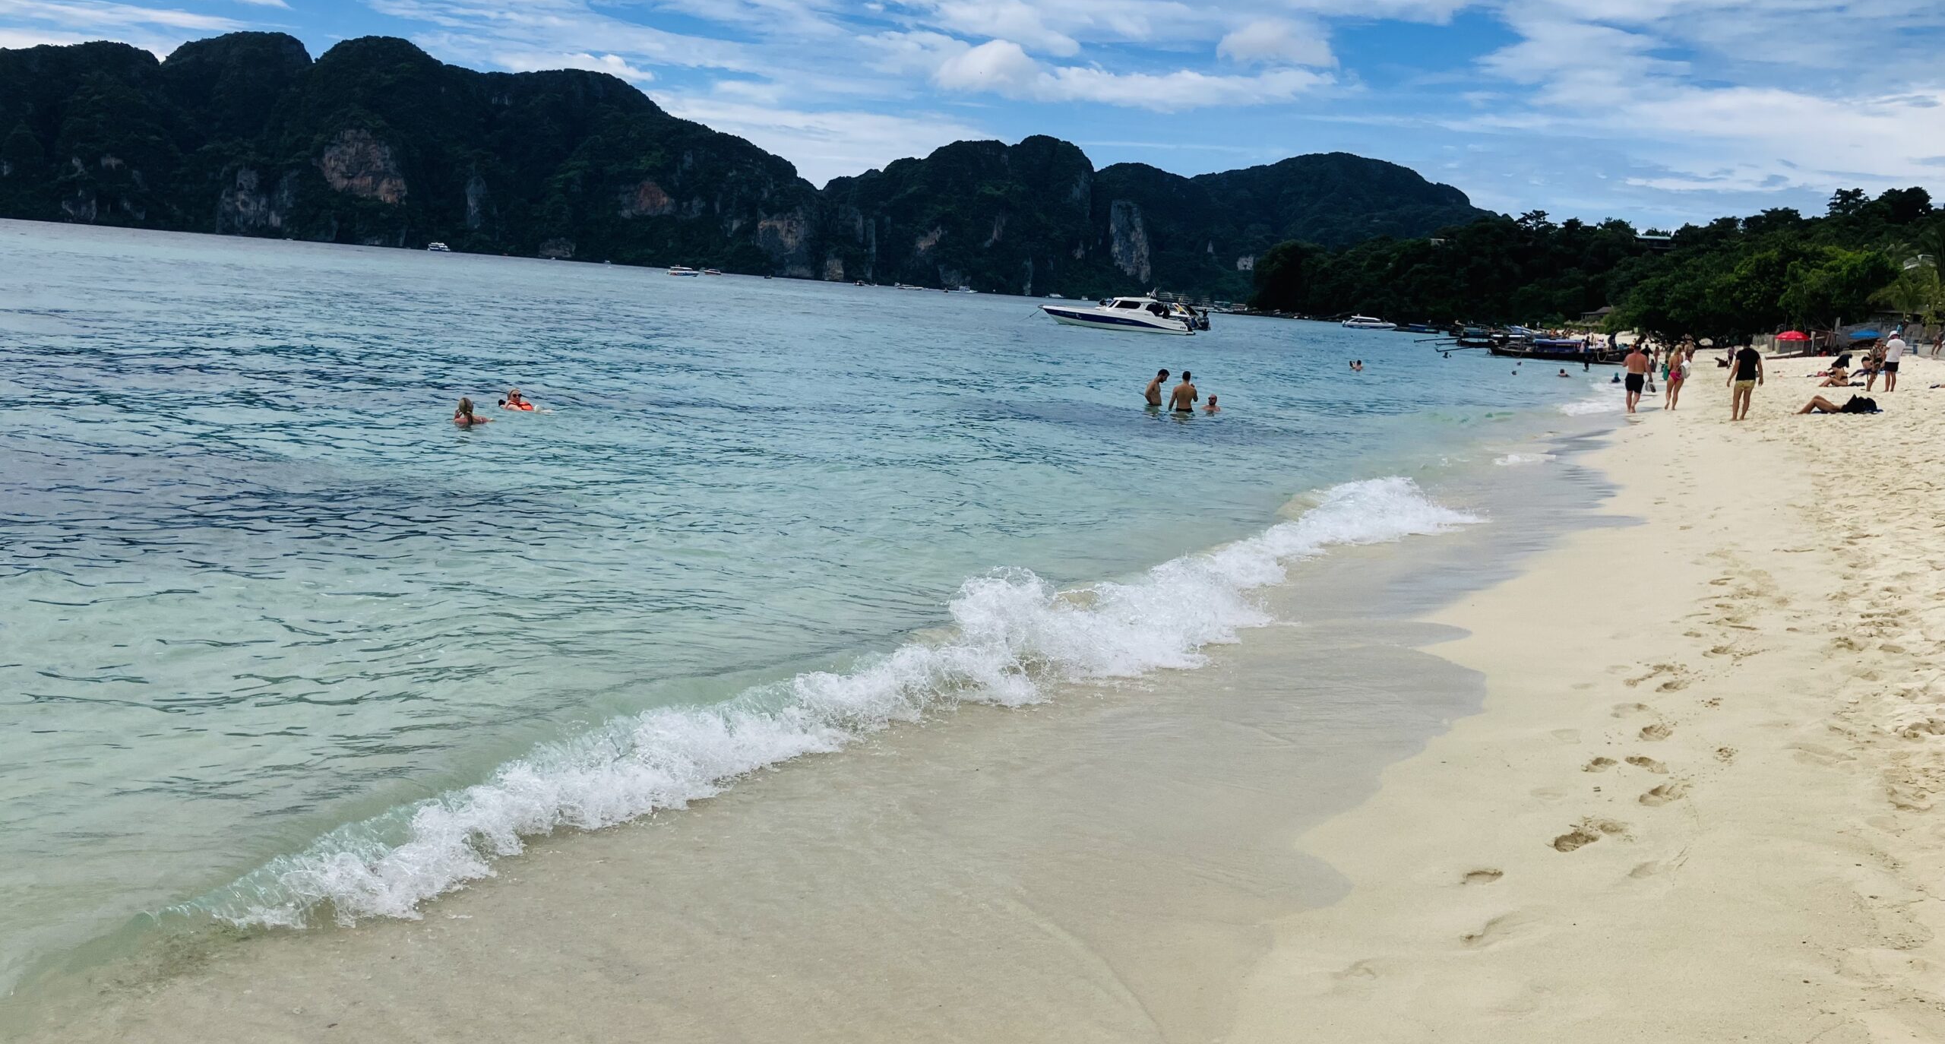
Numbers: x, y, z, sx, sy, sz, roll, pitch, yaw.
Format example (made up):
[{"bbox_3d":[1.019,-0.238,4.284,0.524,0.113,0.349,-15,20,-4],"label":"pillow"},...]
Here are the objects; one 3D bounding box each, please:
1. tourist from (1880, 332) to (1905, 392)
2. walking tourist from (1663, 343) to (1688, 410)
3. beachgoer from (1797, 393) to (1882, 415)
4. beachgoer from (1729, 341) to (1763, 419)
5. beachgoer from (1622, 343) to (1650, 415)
[{"bbox_3d":[26.235,-4.567,44.845,0.540,1.730,0.420,4,8,0],"label":"tourist"},{"bbox_3d":[17.719,-3.646,39.603,0.520,1.660,0.460,8,9,24],"label":"walking tourist"},{"bbox_3d":[18.167,-2.470,33.000,1.550,0.420,0.500,2,7,23],"label":"beachgoer"},{"bbox_3d":[16.441,-3.054,33.494,0.660,1.760,0.440,8,9,23],"label":"beachgoer"},{"bbox_3d":[17.089,-3.689,40.490,0.660,1.760,0.460,7,9,21],"label":"beachgoer"}]

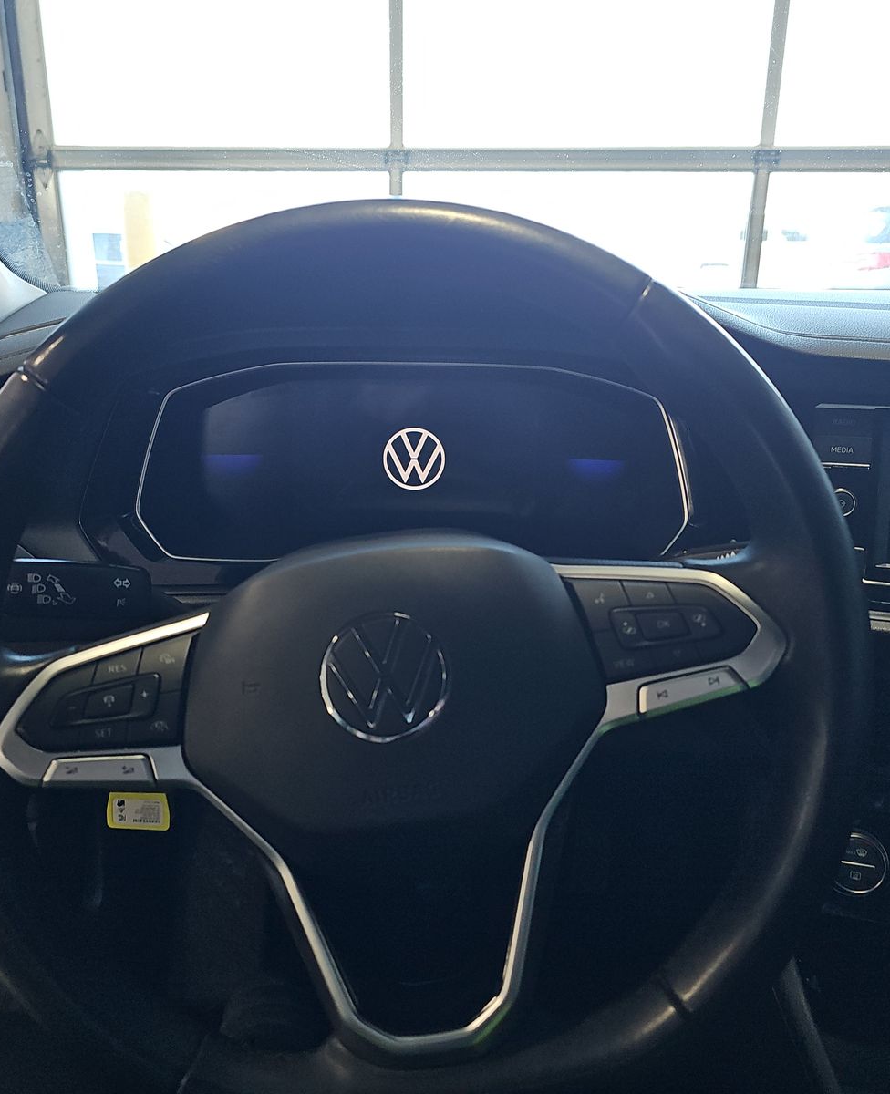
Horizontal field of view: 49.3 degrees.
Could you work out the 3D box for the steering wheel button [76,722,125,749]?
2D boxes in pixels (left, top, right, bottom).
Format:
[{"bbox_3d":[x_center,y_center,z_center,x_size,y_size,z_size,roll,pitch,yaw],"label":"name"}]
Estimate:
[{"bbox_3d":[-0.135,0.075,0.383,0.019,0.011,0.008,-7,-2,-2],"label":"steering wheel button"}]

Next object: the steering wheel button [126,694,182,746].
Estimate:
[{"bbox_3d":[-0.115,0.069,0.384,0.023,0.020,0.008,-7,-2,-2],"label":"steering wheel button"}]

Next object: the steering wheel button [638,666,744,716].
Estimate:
[{"bbox_3d":[0.097,0.056,0.385,0.044,0.012,0.010,-13,0,0],"label":"steering wheel button"}]

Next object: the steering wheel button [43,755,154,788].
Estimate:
[{"bbox_3d":[-0.136,0.088,0.385,0.044,0.013,0.010,-2,0,0],"label":"steering wheel button"}]

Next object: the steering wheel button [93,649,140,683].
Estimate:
[{"bbox_3d":[-0.128,0.047,0.383,0.022,0.009,0.006,-14,0,0],"label":"steering wheel button"}]

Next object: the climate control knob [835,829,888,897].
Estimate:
[{"bbox_3d":[0.266,0.205,0.628,0.040,0.040,0.016,5,-11,16],"label":"climate control knob"}]

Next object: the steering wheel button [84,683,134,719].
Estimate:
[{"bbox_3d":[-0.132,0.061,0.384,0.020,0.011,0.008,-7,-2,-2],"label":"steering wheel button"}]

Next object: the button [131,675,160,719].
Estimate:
[{"bbox_3d":[-0.117,0.059,0.381,0.014,0.017,0.006,-10,0,0],"label":"button"}]

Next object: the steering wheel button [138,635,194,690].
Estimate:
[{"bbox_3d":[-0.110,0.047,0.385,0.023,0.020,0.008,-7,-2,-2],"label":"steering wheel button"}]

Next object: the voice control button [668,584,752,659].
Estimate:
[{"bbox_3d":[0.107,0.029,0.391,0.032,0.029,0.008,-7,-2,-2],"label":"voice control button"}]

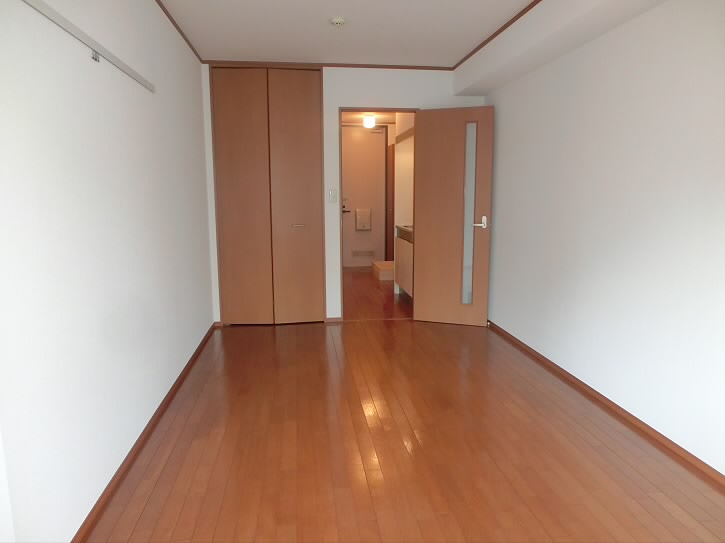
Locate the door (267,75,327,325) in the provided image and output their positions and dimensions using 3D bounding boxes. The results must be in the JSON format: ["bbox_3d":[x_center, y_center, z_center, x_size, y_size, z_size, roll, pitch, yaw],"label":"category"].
[{"bbox_3d":[-0.611,-0.662,4.715,0.479,2.336,0.040,-2,9,-11],"label":"door"}]

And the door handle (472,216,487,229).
[{"bbox_3d":[1.070,-0.445,4.576,0.123,0.114,0.060,3,9,18],"label":"door handle"}]

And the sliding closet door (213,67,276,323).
[{"bbox_3d":[-1.090,-0.651,4.659,0.493,2.336,0.040,-1,8,-3],"label":"sliding closet door"}]

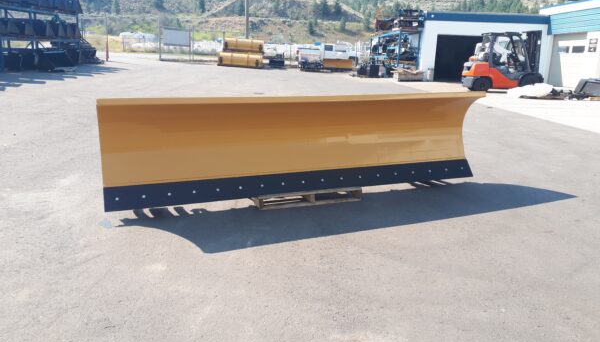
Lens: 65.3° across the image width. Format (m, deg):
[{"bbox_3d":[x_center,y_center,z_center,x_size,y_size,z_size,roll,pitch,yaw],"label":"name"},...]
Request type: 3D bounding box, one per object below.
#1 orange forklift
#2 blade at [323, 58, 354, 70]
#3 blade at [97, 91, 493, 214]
[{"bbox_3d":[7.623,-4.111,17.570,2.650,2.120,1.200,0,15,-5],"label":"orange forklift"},{"bbox_3d":[2.528,-6.965,30.656,1.950,0.800,0.800,2,15,3],"label":"blade"},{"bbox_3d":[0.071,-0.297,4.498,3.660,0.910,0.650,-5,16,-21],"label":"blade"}]

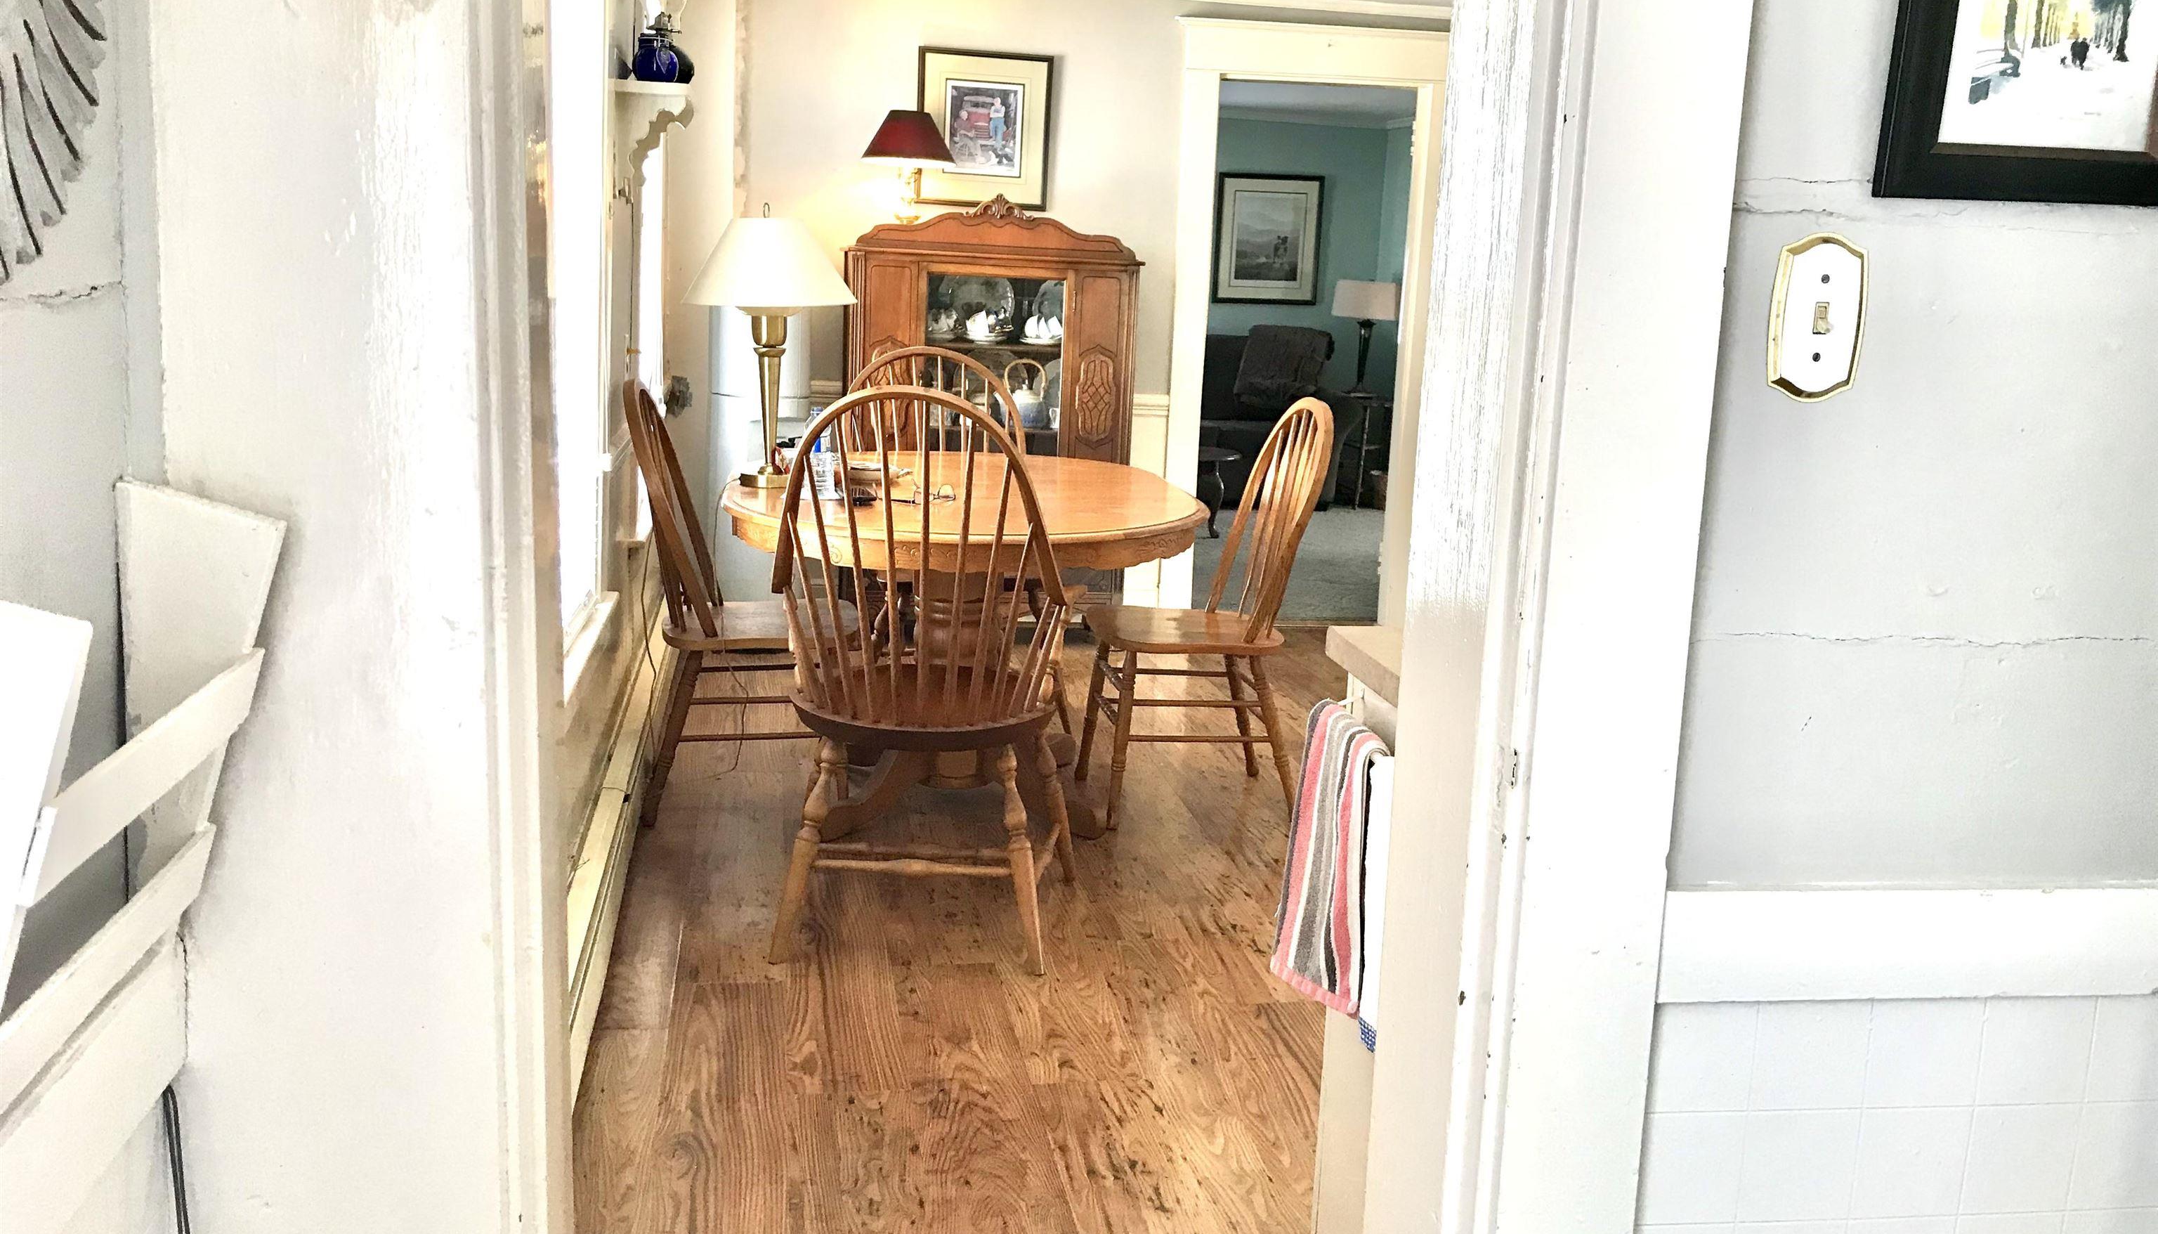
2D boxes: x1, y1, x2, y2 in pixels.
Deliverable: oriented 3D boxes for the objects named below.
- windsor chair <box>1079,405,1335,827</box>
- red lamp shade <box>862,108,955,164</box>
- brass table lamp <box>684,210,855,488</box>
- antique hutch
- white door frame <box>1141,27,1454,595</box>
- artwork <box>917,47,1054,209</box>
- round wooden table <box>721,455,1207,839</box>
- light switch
[{"bbox_3d":[0.304,-0.039,4.255,0.604,1.004,0.478,0,10,-12],"label":"windsor chair"},{"bbox_3d":[-0.579,-1.648,5.995,0.323,0.173,0.323,1,10,-10],"label":"red lamp shade"},{"bbox_3d":[-0.694,-0.606,3.922,0.385,0.625,0.385,1,10,-10],"label":"brass table lamp"},{"bbox_3d":[-0.327,-0.697,6.229,1.034,1.556,0.394,1,10,-10],"label":"antique hutch"},{"bbox_3d":[0.861,-1.064,6.620,1.111,2.235,0.150,1,10,-10],"label":"white door frame"},{"bbox_3d":[-0.337,-1.731,6.209,0.480,0.538,0.030,1,10,-10],"label":"artwork"},{"bbox_3d":[-0.282,0.068,4.195,1.105,0.765,1.840,1,10,-10],"label":"round wooden table"},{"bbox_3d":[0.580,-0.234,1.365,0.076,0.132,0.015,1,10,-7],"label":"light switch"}]

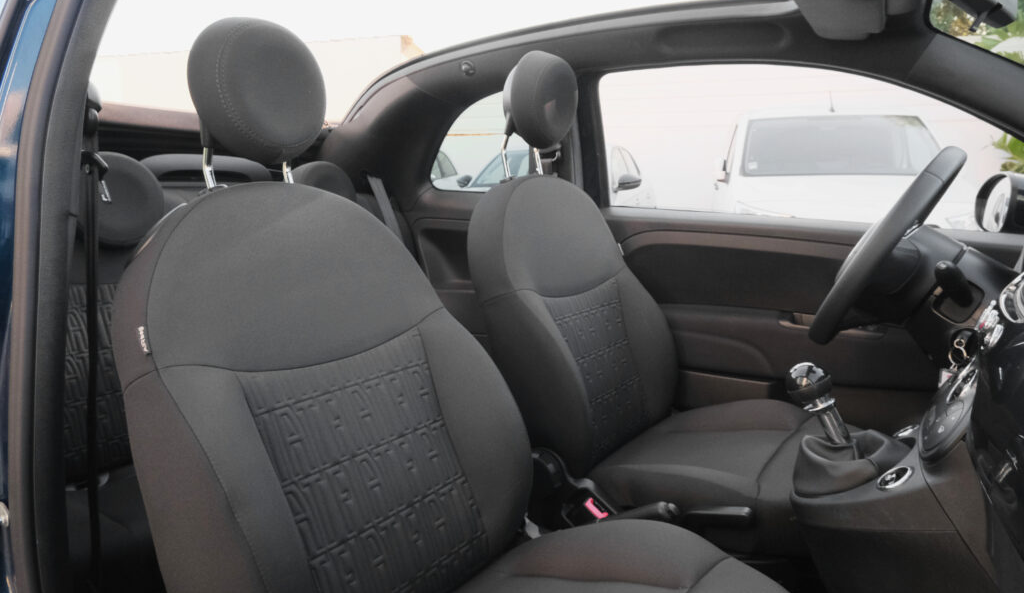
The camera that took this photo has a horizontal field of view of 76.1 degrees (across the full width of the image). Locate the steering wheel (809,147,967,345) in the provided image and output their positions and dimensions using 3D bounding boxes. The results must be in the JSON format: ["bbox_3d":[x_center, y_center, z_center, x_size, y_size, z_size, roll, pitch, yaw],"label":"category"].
[{"bbox_3d":[0.621,-0.069,1.076,0.090,0.370,0.370,38,28,25],"label":"steering wheel"}]

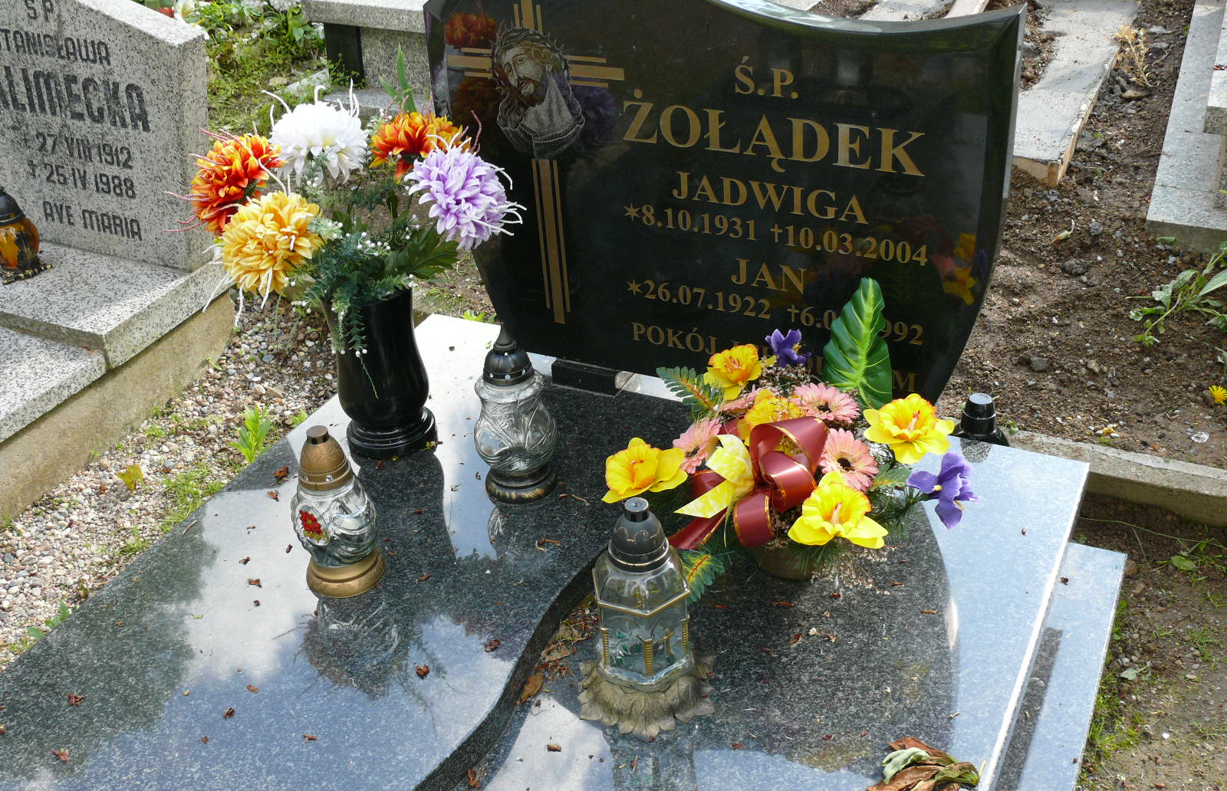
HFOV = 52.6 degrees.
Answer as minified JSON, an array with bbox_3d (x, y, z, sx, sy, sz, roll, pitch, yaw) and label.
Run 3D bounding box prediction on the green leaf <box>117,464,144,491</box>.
[{"bbox_3d":[-0.923,0.157,2.370,0.055,0.035,0.050,-3,31,-1],"label":"green leaf"}]

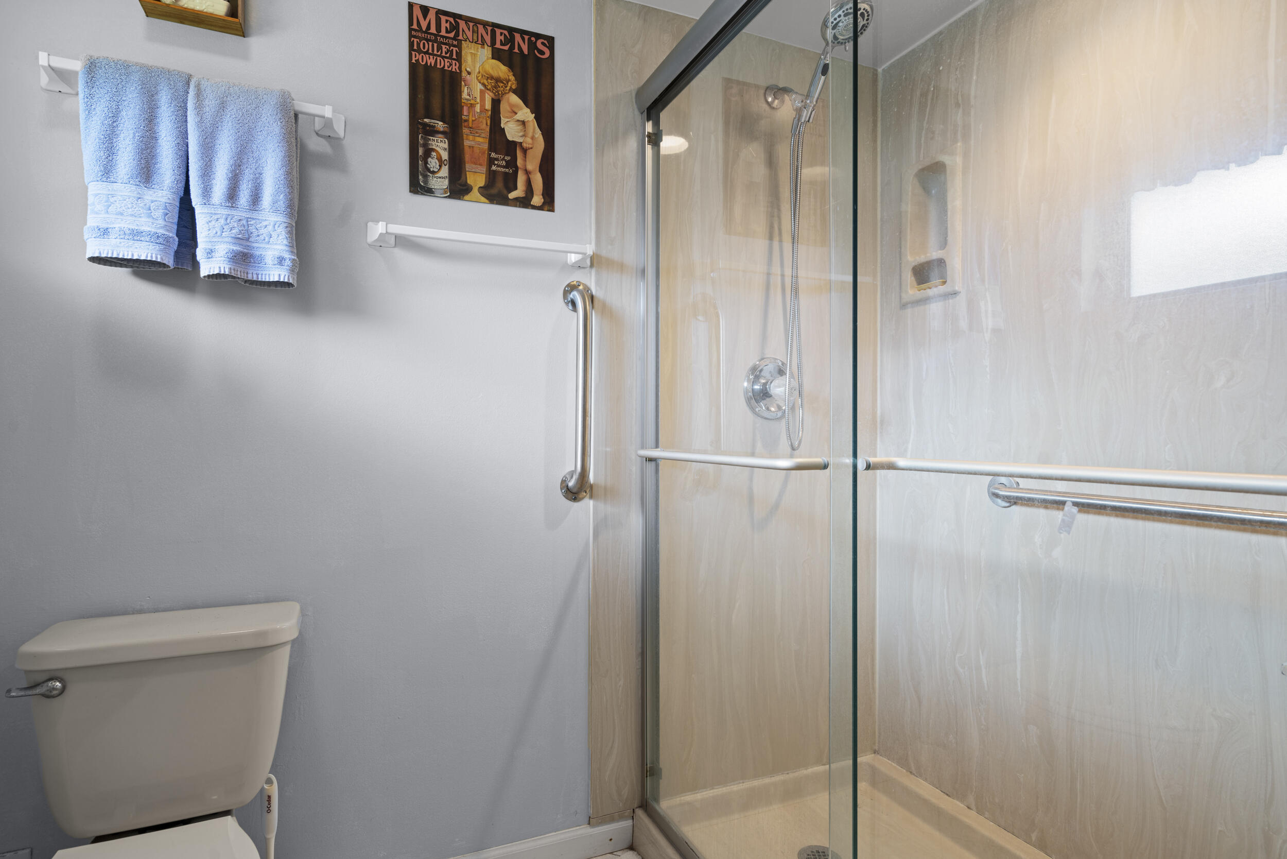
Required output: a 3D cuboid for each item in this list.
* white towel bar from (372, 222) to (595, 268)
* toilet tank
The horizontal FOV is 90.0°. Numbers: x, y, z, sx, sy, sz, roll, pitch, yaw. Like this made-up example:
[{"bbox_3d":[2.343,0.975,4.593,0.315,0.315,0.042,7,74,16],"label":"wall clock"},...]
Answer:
[{"bbox_3d":[-0.344,-0.415,1.436,0.500,0.052,0.075,0,0,-23],"label":"white towel bar"},{"bbox_3d":[-0.830,0.509,1.147,0.392,0.325,0.210,0,0,-23],"label":"toilet tank"}]

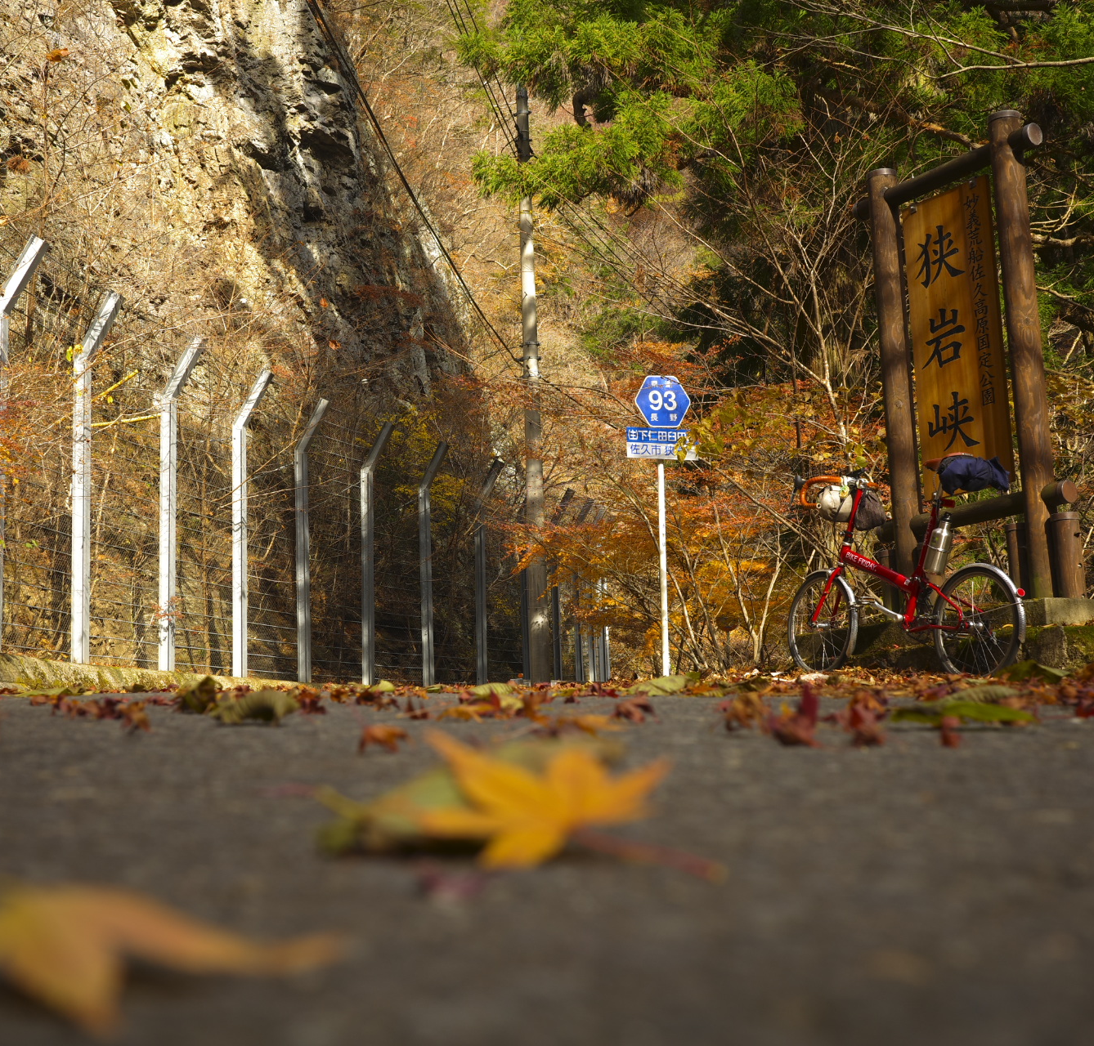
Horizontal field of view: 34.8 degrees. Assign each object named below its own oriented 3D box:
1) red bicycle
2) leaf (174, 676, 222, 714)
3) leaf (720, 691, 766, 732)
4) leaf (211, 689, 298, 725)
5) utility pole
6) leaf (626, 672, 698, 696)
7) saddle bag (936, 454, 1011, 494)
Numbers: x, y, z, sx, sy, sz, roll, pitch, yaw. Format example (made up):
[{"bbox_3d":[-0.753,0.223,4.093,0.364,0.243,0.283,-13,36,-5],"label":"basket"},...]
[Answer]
[{"bbox_3d":[1.662,0.218,8.310,0.440,1.000,1.500,4,-5,-36],"label":"red bicycle"},{"bbox_3d":[-0.691,0.342,3.458,0.095,0.069,0.065,-2,-8,0],"label":"leaf"},{"bbox_3d":[0.211,0.204,1.883,0.050,0.041,0.045,-2,-8,0],"label":"leaf"},{"bbox_3d":[-0.426,0.268,2.530,0.128,0.046,0.080,-2,-8,0],"label":"leaf"},{"bbox_3d":[-0.263,-2.485,29.686,0.340,10.411,0.340,-2,-8,0],"label":"utility pole"},{"bbox_3d":[0.361,0.502,5.431,0.214,0.065,0.120,-2,-8,0],"label":"leaf"},{"bbox_3d":[1.960,-0.217,8.000,0.250,0.170,0.230,4,-5,-36],"label":"saddle bag"}]

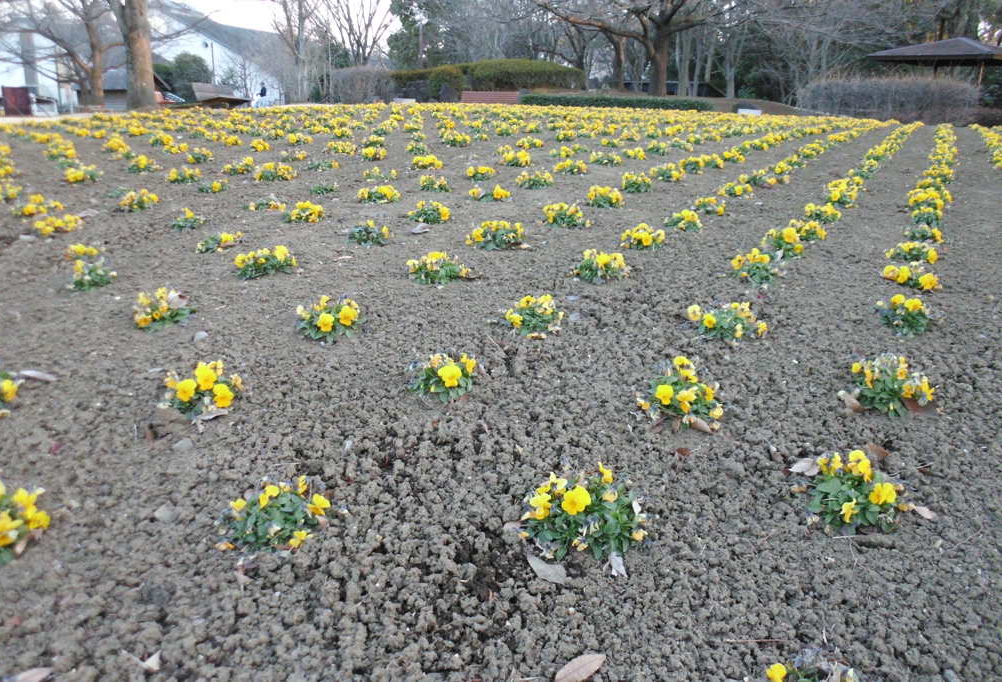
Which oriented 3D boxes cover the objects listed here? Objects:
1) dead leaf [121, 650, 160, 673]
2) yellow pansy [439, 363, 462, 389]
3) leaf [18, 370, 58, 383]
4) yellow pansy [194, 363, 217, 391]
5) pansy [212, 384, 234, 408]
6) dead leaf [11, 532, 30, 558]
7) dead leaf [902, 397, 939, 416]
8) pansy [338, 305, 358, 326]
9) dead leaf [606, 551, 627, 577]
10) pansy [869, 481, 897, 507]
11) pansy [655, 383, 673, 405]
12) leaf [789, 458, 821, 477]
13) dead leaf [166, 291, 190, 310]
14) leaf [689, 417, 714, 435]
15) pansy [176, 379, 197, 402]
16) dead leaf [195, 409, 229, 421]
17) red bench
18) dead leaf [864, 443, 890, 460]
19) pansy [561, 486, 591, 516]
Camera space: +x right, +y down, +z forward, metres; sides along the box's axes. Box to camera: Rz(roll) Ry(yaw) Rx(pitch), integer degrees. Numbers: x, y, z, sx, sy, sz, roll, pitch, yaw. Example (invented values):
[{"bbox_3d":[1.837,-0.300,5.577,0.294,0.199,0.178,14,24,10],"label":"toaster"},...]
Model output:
[{"bbox_3d":[-0.617,0.547,1.362,0.065,0.024,0.035,4,24,6],"label":"dead leaf"},{"bbox_3d":[-0.136,0.091,2.097,0.063,0.059,0.024,0,9,-4],"label":"yellow pansy"},{"bbox_3d":[-1.248,0.095,2.146,0.118,0.018,0.036,7,23,13],"label":"leaf"},{"bbox_3d":[-0.635,0.076,1.715,0.047,0.053,0.020,-8,1,-28],"label":"yellow pansy"},{"bbox_3d":[-0.588,0.117,1.680,0.046,0.051,0.020,-7,0,-24],"label":"pansy"},{"bbox_3d":[-0.957,0.406,1.586,0.026,0.020,0.053,-2,24,-8],"label":"dead leaf"},{"bbox_3d":[0.947,0.148,1.785,0.088,0.015,0.050,21,33,35],"label":"dead leaf"},{"bbox_3d":[-0.395,-0.066,2.051,0.048,0.052,0.020,0,1,1],"label":"pansy"},{"bbox_3d":[0.232,0.447,1.587,0.032,0.025,0.054,-3,24,-10],"label":"dead leaf"},{"bbox_3d":[0.672,0.270,1.397,0.020,0.046,0.047,13,3,-43],"label":"pansy"},{"bbox_3d":[0.420,0.137,2.047,0.046,0.053,0.024,5,9,12],"label":"pansy"},{"bbox_3d":[0.605,0.249,1.573,0.042,0.016,0.072,23,34,37],"label":"leaf"},{"bbox_3d":[-1.011,-0.127,2.487,0.072,0.053,0.040,-6,19,-22],"label":"dead leaf"},{"bbox_3d":[0.510,0.214,2.028,0.028,0.022,0.075,-11,26,-27],"label":"leaf"},{"bbox_3d":[-0.791,0.123,2.003,0.051,0.058,0.024,-6,12,-22],"label":"pansy"},{"bbox_3d":[-0.626,0.159,1.720,0.061,0.016,0.038,-23,35,-39],"label":"dead leaf"},{"bbox_3d":[-0.332,-6.818,23.000,1.680,0.780,0.600,0,17,-1],"label":"red bench"},{"bbox_3d":[0.775,0.225,1.630,0.027,0.012,0.060,-6,27,-13],"label":"dead leaf"},{"bbox_3d":[0.129,0.273,1.354,0.049,0.050,0.020,5,-5,17],"label":"pansy"}]

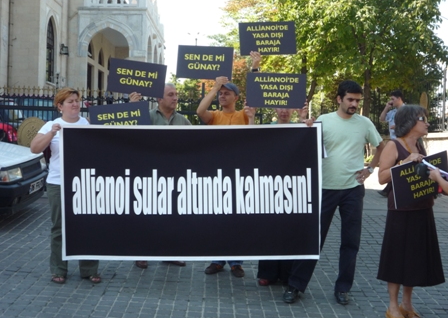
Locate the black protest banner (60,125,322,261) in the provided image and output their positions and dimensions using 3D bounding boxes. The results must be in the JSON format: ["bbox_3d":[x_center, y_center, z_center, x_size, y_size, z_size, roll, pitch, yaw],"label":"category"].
[{"bbox_3d":[-0.254,0.261,4.730,2.030,1.070,0.030,0,4,2],"label":"black protest banner"}]

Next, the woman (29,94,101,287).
[{"bbox_3d":[-1.351,0.220,5.186,0.538,1.631,0.400,-1,6,-14],"label":"woman"}]

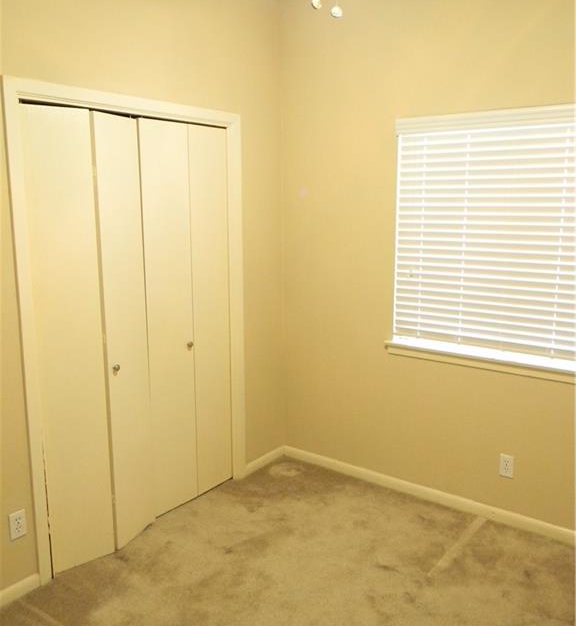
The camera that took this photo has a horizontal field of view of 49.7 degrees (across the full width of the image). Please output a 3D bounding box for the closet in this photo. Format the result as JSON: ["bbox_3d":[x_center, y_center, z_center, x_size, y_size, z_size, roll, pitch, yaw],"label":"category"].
[{"bbox_3d":[-0.687,0.096,3.059,0.110,2.030,1.200,8,13,36],"label":"closet"}]

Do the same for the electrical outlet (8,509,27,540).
[{"bbox_3d":[-1.136,0.892,2.614,0.012,0.115,0.070,8,13,36],"label":"electrical outlet"}]

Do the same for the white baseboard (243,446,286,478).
[{"bbox_3d":[-0.149,0.935,3.940,0.016,0.064,0.400,8,13,36],"label":"white baseboard"}]

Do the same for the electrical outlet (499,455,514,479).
[{"bbox_3d":[1.125,0.790,3.193,0.070,0.115,0.012,8,13,36],"label":"electrical outlet"}]

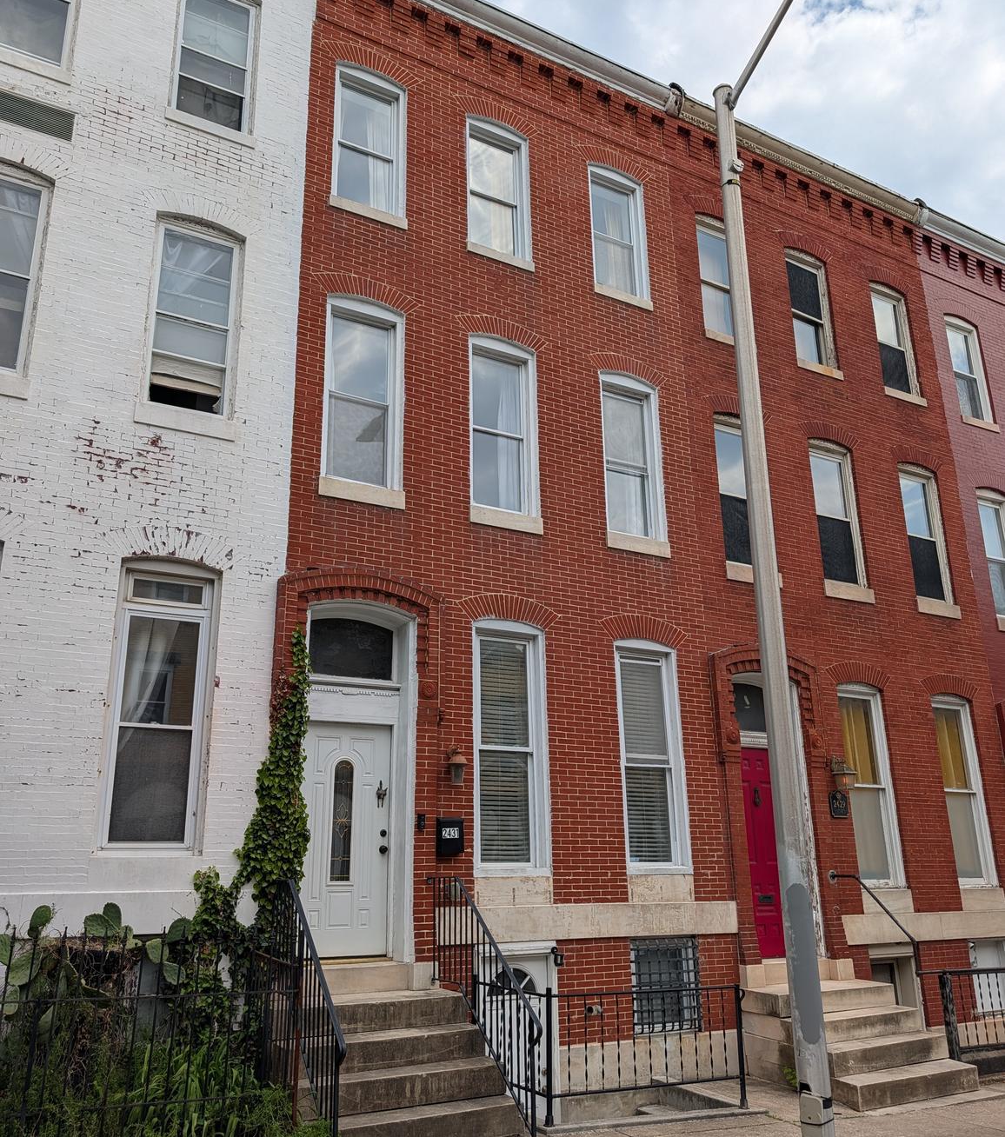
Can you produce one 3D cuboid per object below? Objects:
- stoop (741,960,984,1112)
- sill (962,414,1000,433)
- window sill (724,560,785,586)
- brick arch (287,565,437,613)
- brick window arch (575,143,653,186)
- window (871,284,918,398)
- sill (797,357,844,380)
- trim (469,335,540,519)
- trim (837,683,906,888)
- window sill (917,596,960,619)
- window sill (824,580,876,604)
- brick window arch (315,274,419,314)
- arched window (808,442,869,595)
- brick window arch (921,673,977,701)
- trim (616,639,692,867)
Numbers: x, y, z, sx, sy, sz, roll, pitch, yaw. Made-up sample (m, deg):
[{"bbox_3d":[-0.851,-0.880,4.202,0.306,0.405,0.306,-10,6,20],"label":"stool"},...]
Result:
[{"bbox_3d":[3.438,4.473,9.095,1.582,1.065,1.443,9,-21,-27],"label":"stoop"},{"bbox_3d":[7.223,-2.164,14.124,0.874,0.138,0.160,9,-21,-27],"label":"sill"},{"bbox_3d":[2.990,0.115,11.216,0.859,0.202,0.170,9,-21,-27],"label":"window sill"},{"bbox_3d":[-1.322,0.193,8.718,1.580,0.380,0.180,9,-21,-27],"label":"brick arch"},{"bbox_3d":[1.440,-5.316,12.201,1.185,0.318,0.120,9,-21,-27],"label":"brick window arch"},{"bbox_3d":[5.788,-3.406,13.866,0.832,1.837,0.140,9,-20,-27],"label":"window"},{"bbox_3d":[4.467,-2.795,13.106,0.865,0.145,0.170,9,-21,-27],"label":"sill"},{"bbox_3d":[0.000,-1.603,10.207,0.840,2.160,0.140,9,-21,-27],"label":"trim"},{"bbox_3d":[4.269,2.540,10.930,0.785,2.337,0.150,9,-21,-27],"label":"trim"},{"bbox_3d":[5.908,0.574,12.697,0.855,0.202,0.170,9,-21,-27],"label":"window sill"},{"bbox_3d":[4.409,0.338,11.936,0.870,0.202,0.170,9,-21,-27],"label":"window sill"},{"bbox_3d":[-1.422,-2.840,9.590,1.162,0.306,0.130,9,-20,-27],"label":"brick window arch"},{"bbox_3d":[4.435,-0.754,12.468,0.854,2.080,0.140,9,-21,-27],"label":"arched window"},{"bbox_3d":[5.773,1.544,12.043,1.124,0.331,0.110,9,-21,-27],"label":"brick window arch"},{"bbox_3d":[1.504,1.900,9.517,0.812,2.360,0.150,9,-21,-27],"label":"trim"}]

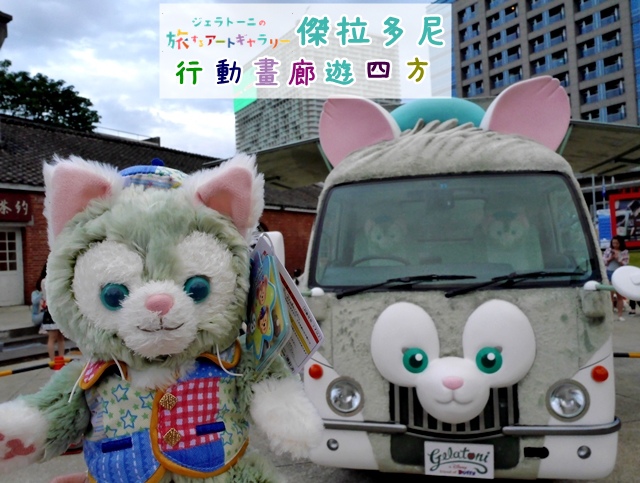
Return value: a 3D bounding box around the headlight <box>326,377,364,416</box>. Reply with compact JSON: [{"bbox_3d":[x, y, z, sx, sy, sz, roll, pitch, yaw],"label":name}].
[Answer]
[{"bbox_3d":[0.126,0.768,2.749,0.195,0.195,0.080,-2,-3,16],"label":"headlight"}]

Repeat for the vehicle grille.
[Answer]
[{"bbox_3d":[0.632,0.801,2.604,0.585,0.265,0.090,-2,-3,10],"label":"vehicle grille"}]

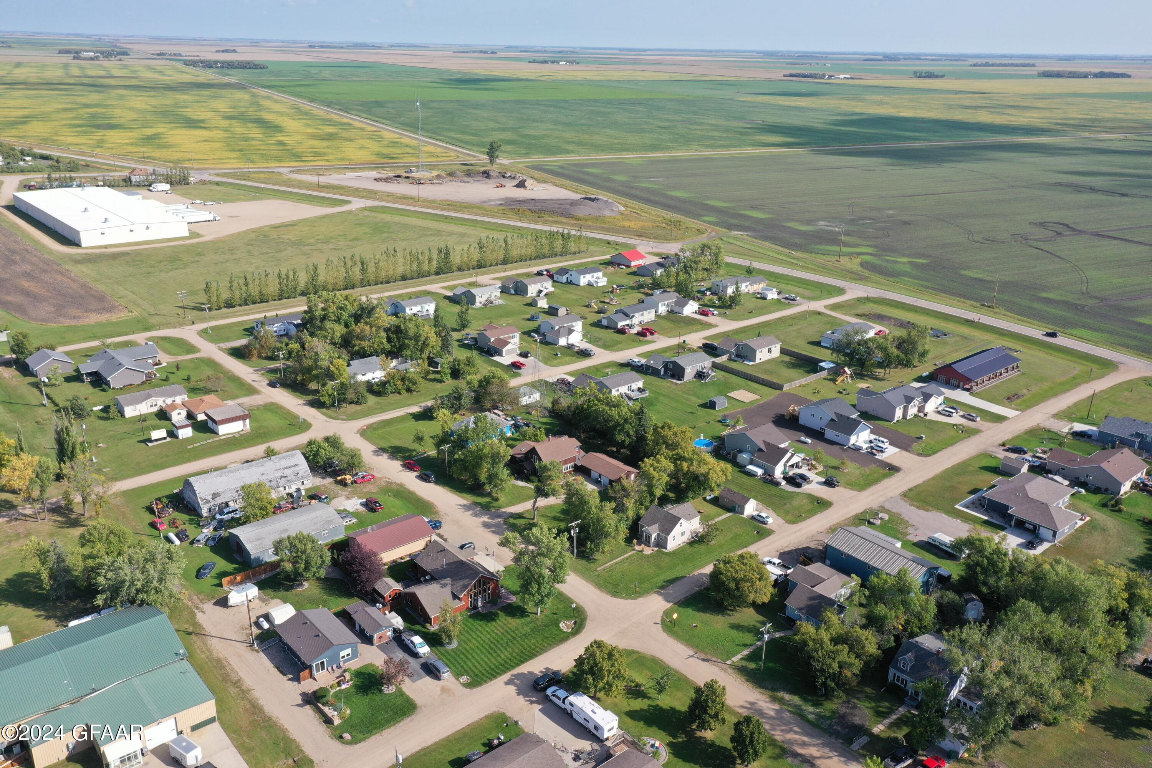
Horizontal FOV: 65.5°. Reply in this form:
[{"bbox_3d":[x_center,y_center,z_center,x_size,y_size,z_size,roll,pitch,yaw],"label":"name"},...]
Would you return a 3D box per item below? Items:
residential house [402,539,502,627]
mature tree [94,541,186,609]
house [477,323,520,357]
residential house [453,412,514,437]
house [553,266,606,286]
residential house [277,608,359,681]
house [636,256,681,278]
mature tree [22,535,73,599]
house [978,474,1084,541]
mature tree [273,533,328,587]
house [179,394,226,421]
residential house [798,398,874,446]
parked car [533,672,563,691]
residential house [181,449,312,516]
[{"bbox_3d":[-26.091,38.000,176.727,16.300,7.000,18.000,-16,27,-37],"label":"residential house"},{"bbox_3d":[-79.050,35.050,162.430,14.900,11.700,14.900,-15,26,-37],"label":"mature tree"},{"bbox_3d":[-24.573,-15.036,305.985,12.300,6.100,14.200,-15,26,-36],"label":"house"},{"bbox_3d":[-23.770,10.557,224.488,13.271,5.630,8.546,-17,27,-39],"label":"residential house"},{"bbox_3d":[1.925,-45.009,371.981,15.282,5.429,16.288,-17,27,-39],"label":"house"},{"bbox_3d":[-42.432,42.010,147.726,9.000,4.500,12.800,-16,27,-37],"label":"residential house"},{"bbox_3d":[40.936,-56.015,426.923,11.000,5.000,26.200,20,28,40],"label":"house"},{"bbox_3d":[-96.120,33.860,163.080,8.000,12.800,8.000,-15,26,-37],"label":"mature tree"},{"bbox_3d":[99.244,24.993,193.592,21.214,5.128,18.701,-17,27,-39],"label":"house"},{"bbox_3d":[-49.202,31.900,161.008,9.600,10.000,9.600,-17,27,-39],"label":"mature tree"},{"bbox_3d":[-106.862,6.425,258.691,9.200,3.900,10.900,-16,27,-38],"label":"house"},{"bbox_3d":[68.618,9.273,236.673,12.400,6.500,18.000,-17,27,-39],"label":"residential house"},{"bbox_3d":[-4.836,50.401,153.046,4.750,1.700,1.920,-15,26,-35],"label":"parked car"},{"bbox_3d":[-75.220,21.640,205.510,24.700,6.200,12.900,-15,26,-36],"label":"residential house"}]

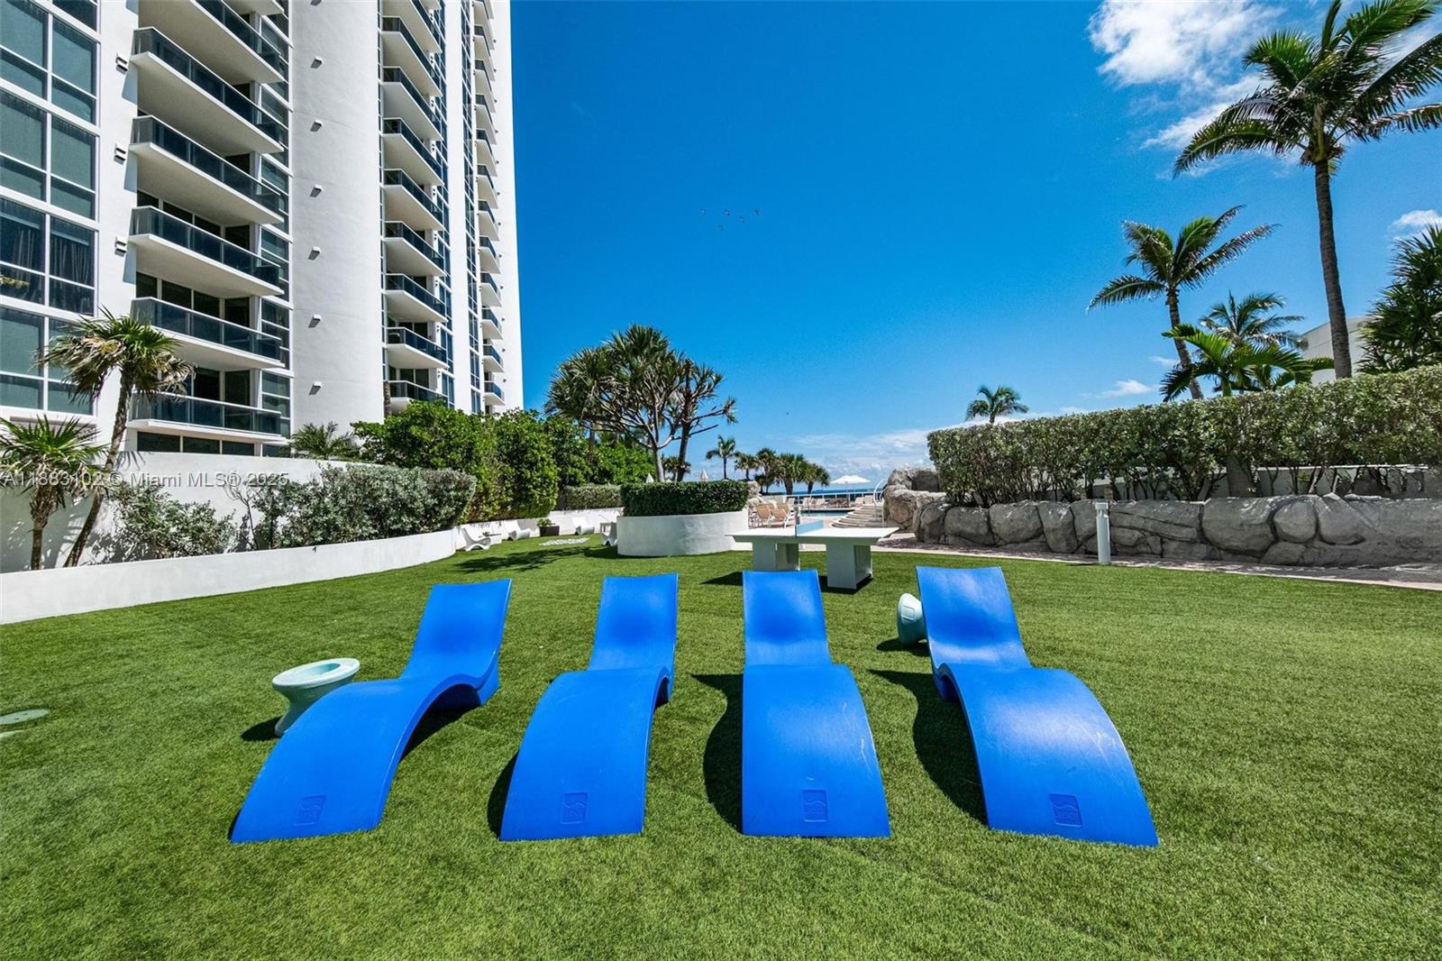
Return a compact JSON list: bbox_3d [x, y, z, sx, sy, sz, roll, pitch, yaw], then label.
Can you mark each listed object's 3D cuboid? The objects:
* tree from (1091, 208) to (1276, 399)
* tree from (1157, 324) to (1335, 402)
[{"bbox_3d":[15.207,-3.907,15.800,4.700,10.115,4.700,-4,-2,44],"label":"tree"},{"bbox_3d":[10.581,-1.354,9.800,2.600,3.630,2.700,-1,-2,-43],"label":"tree"}]

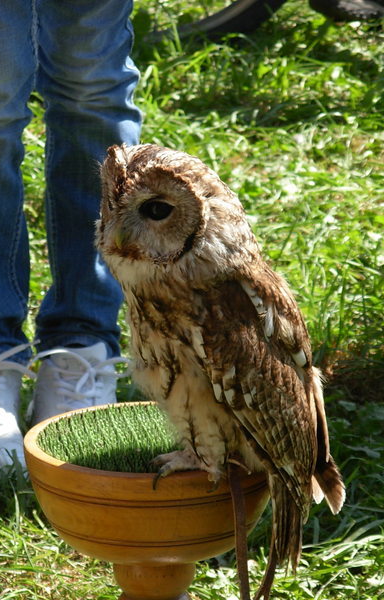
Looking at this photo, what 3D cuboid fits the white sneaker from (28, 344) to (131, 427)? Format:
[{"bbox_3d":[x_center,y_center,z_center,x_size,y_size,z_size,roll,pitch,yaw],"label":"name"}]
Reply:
[{"bbox_3d":[-0.107,0.078,4.133,0.094,0.097,0.245,0,17,0],"label":"white sneaker"}]

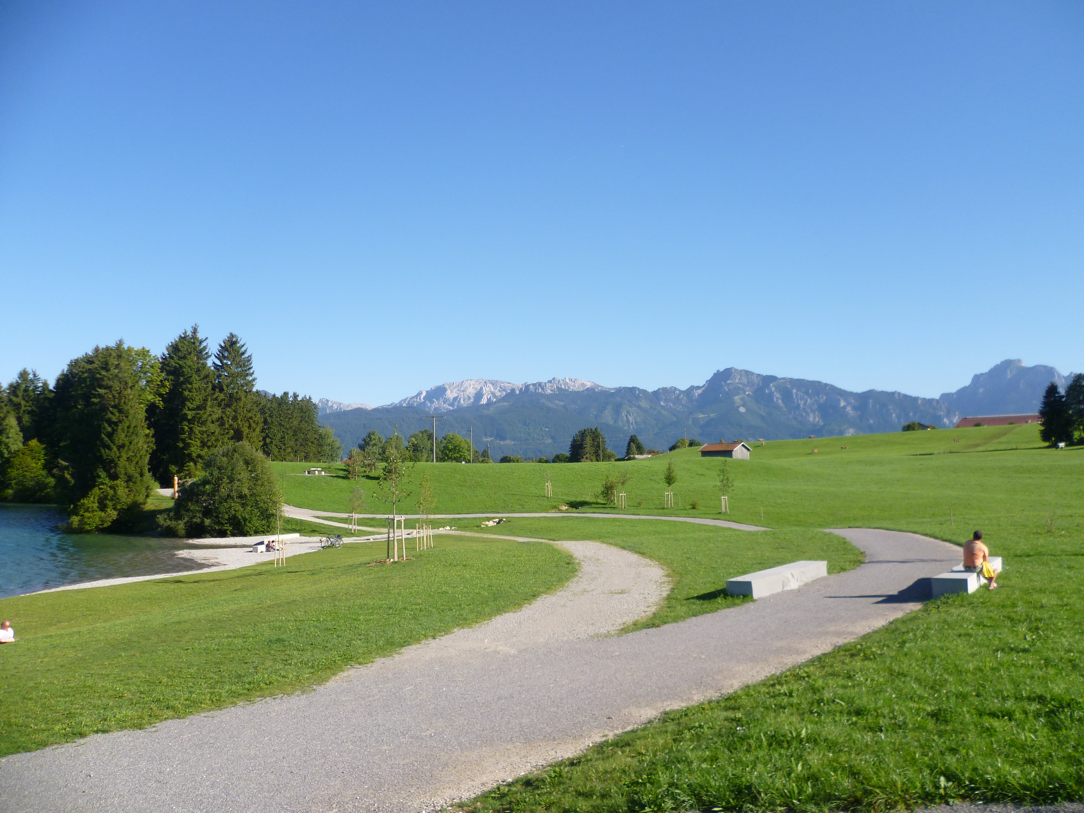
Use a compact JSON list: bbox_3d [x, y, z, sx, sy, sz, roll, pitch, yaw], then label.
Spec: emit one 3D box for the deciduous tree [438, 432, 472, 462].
[{"bbox_3d":[-22.769,11.884,230.000,8.600,10.000,8.600,0,-4,-6],"label":"deciduous tree"}]

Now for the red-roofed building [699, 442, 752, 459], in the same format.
[{"bbox_3d":[48.511,11.764,232.000,8.200,4.500,11.500,3,-5,-43],"label":"red-roofed building"}]

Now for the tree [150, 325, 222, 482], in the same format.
[{"bbox_3d":[-51.984,-0.062,128.000,10.200,23.500,9.800,1,-4,-22],"label":"tree"}]

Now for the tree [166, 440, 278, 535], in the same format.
[{"bbox_3d":[-35.001,9.040,96.000,12.200,10.400,11.500,1,-4,-20],"label":"tree"}]

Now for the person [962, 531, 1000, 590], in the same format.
[{"bbox_3d":[9.405,3.296,18.800,0.700,1.260,0.500,0,-4,-10],"label":"person"}]

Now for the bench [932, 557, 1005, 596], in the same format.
[{"bbox_3d":[9.627,3.767,19.700,0.650,0.450,4.900,-3,-5,34],"label":"bench"}]

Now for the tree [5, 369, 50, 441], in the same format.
[{"bbox_3d":[-96.810,5.179,165.000,8.600,24.500,8.600,2,-4,-30],"label":"tree"}]

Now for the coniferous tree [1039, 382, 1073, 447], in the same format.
[{"bbox_3d":[123.010,1.927,210.000,7.200,15.200,7.200,-3,-4,30],"label":"coniferous tree"}]

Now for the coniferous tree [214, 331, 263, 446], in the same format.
[{"bbox_3d":[-52.776,-0.514,152.000,8.800,24.300,8.800,1,-4,-19],"label":"coniferous tree"}]

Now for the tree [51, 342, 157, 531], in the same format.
[{"bbox_3d":[-53.979,3.703,108.000,12.000,22.500,11.000,1,-4,-27],"label":"tree"}]

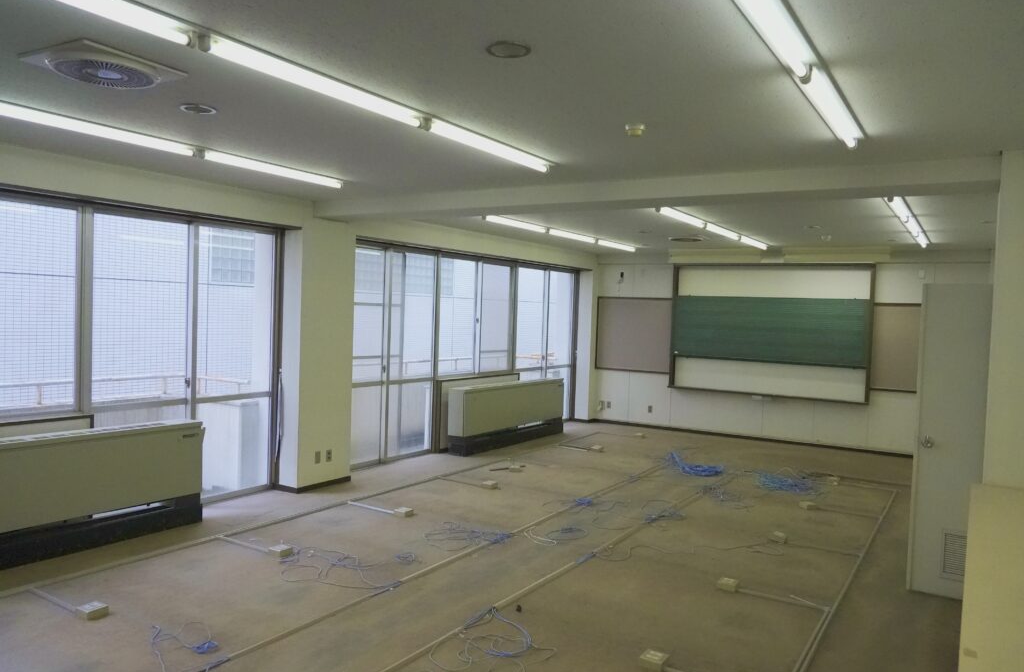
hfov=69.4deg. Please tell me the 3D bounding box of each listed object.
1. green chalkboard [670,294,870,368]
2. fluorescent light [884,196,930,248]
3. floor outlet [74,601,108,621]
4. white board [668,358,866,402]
[{"bbox_3d":[3.665,-0.083,10.690,2.692,0.930,0.050,3,2,33],"label":"green chalkboard"},{"bbox_3d":[3.832,-1.029,7.089,0.130,0.072,3.722,3,2,32],"label":"fluorescent light"},{"bbox_3d":[-2.367,1.554,4.180,0.116,0.044,0.113,3,2,32],"label":"floor outlet"},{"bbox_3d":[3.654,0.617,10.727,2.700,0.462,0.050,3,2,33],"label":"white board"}]

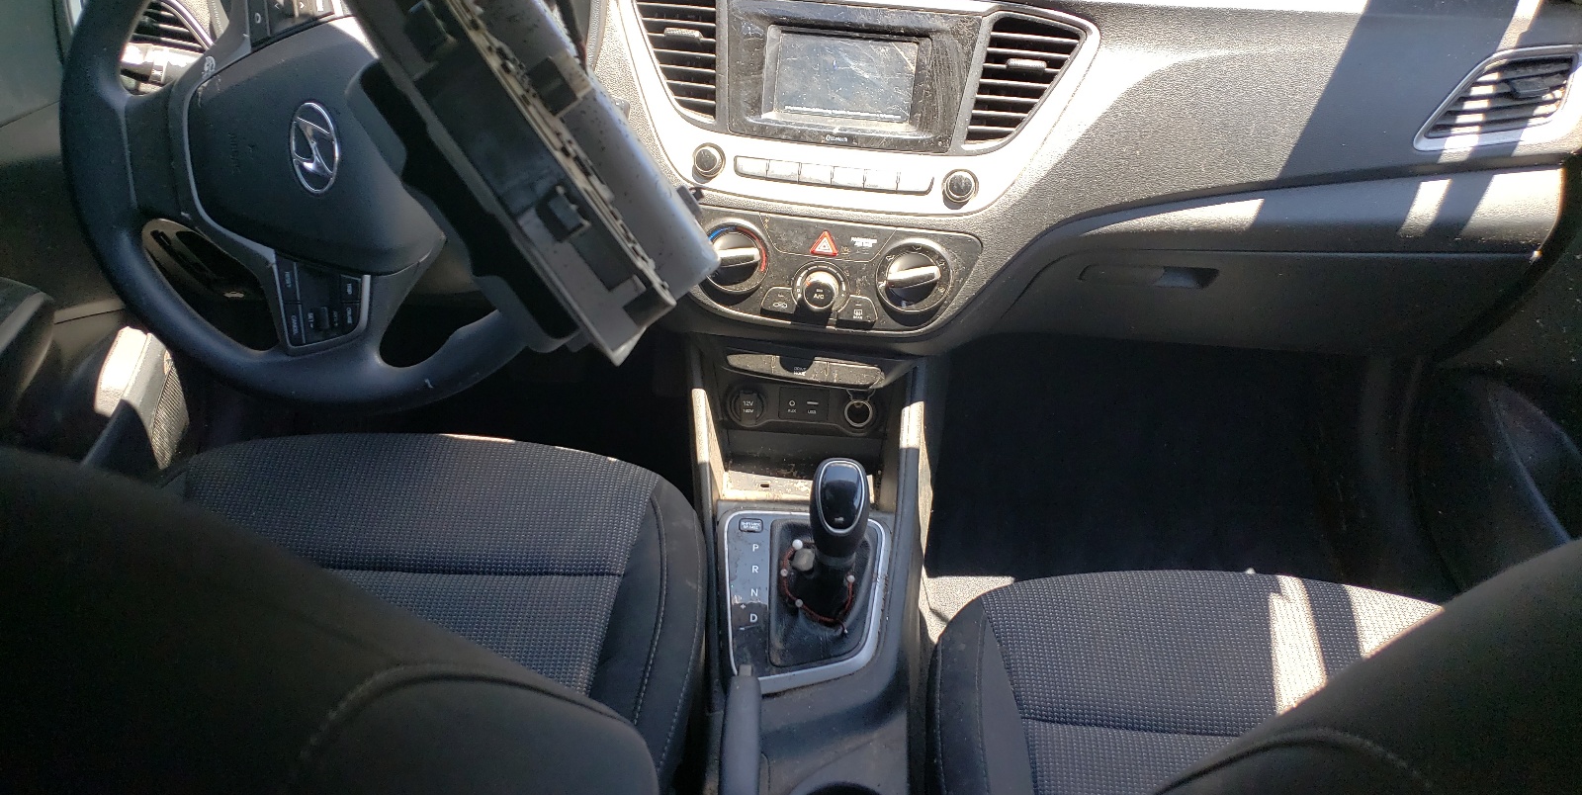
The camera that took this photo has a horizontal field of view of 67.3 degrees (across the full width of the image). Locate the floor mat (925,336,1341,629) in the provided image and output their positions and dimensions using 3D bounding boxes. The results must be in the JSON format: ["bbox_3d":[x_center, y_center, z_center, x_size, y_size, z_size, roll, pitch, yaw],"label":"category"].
[{"bbox_3d":[0.395,0.112,1.415,0.470,0.070,0.560,2,44,1],"label":"floor mat"}]

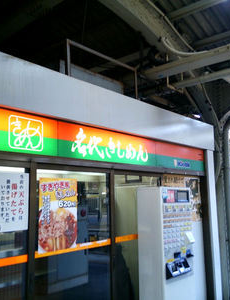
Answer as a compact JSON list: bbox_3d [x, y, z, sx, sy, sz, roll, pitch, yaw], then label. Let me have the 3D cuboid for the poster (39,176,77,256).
[{"bbox_3d":[-0.473,0.539,2.925,0.010,0.594,0.420,-7,-10,40],"label":"poster"}]

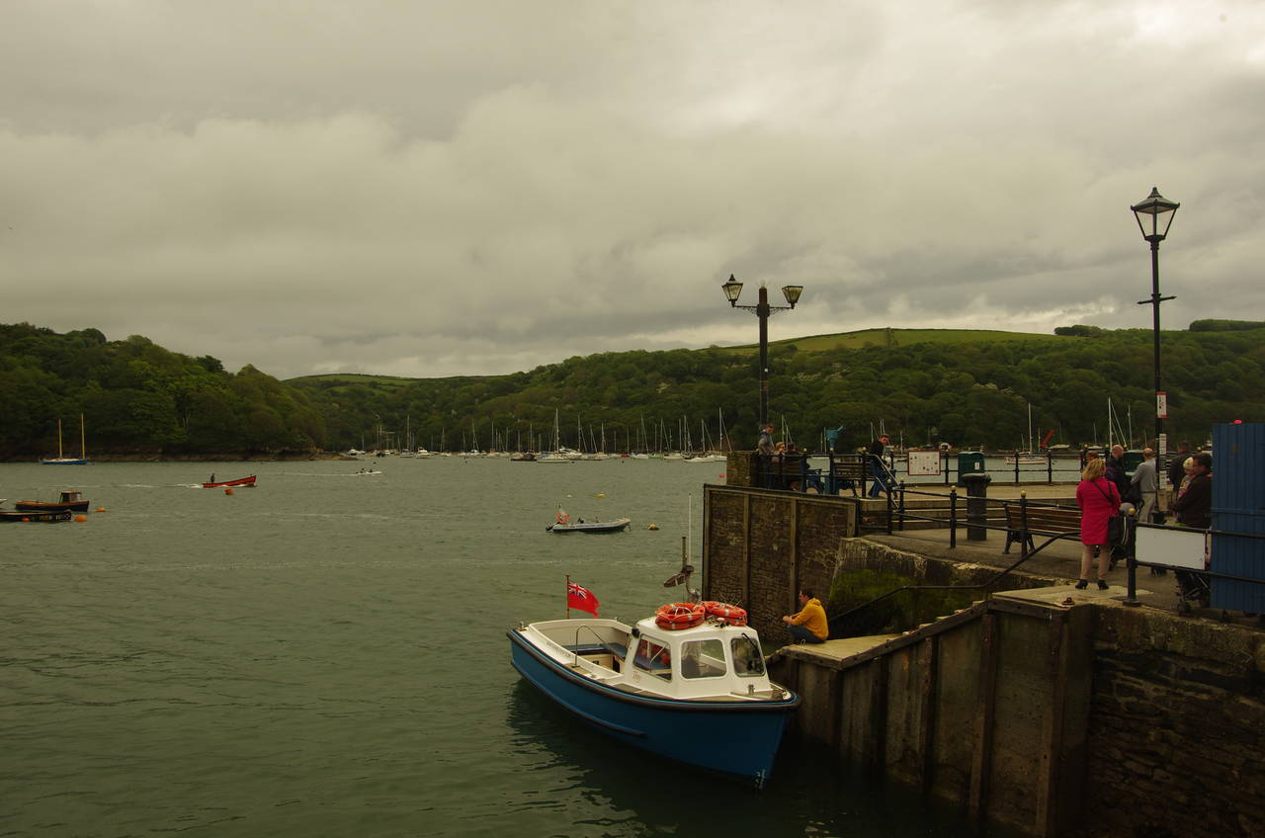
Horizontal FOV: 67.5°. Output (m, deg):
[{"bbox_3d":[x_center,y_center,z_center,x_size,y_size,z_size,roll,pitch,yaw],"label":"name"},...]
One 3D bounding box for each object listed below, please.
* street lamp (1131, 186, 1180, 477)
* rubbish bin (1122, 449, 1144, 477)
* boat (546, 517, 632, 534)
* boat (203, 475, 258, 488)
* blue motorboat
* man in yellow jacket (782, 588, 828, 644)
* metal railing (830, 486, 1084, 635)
[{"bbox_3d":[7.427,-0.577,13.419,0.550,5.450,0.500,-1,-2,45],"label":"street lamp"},{"bbox_3d":[15.391,1.468,28.972,0.700,1.000,0.650,0,-1,9],"label":"rubbish bin"},{"bbox_3d":[-2.171,5.301,47.689,4.200,0.800,1.700,0,-1,-5],"label":"boat"},{"bbox_3d":[-40.646,6.349,95.318,5.600,1.200,1.800,0,-1,-6],"label":"boat"},{"bbox_3d":[0.422,3.883,15.333,2.500,2.150,7.200,1,-2,-29],"label":"blue motorboat"},{"bbox_3d":[2.696,3.121,14.725,0.720,0.950,0.500,0,-2,18],"label":"man in yellow jacket"},{"bbox_3d":[5.244,2.291,15.262,1.600,2.100,4.900,1,-2,-25],"label":"metal railing"}]

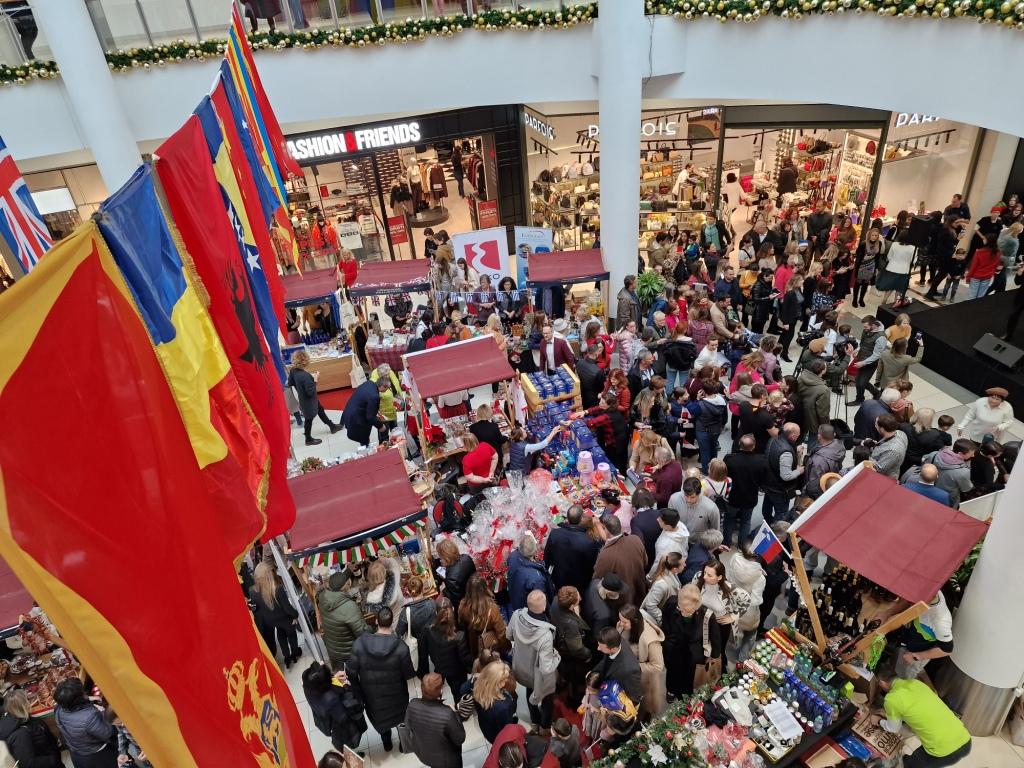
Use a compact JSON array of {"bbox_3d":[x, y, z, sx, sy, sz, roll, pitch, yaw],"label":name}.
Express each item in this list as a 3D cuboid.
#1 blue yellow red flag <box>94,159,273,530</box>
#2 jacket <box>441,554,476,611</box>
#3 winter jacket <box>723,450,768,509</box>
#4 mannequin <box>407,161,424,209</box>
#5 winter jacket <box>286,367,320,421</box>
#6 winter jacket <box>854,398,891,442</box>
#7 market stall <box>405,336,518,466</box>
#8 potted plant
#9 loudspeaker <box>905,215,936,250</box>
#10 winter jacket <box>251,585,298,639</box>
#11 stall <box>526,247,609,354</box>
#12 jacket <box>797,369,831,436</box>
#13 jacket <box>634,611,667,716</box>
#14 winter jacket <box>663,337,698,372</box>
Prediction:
[{"bbox_3d":[-0.952,0.129,2.209,0.250,1.550,0.850,-14,33,-14],"label":"blue yellow red flag"},{"bbox_3d":[-0.524,2.123,7.350,0.380,0.640,0.500,-6,31,0],"label":"jacket"},{"bbox_3d":[2.916,1.143,8.496,0.580,0.760,0.380,4,34,14],"label":"winter jacket"},{"bbox_3d":[-3.219,-6.555,22.582,0.460,1.760,0.320,-10,31,-7],"label":"mannequin"},{"bbox_3d":[-3.383,0.123,11.146,0.380,0.900,0.450,-17,34,-17],"label":"winter jacket"},{"bbox_3d":[4.759,0.611,8.933,0.400,0.720,0.540,-17,33,-19],"label":"winter jacket"},{"bbox_3d":[-0.640,0.626,9.914,1.400,2.150,1.240,-14,34,-13],"label":"market stall"},{"bbox_3d":[2.895,-1.895,14.250,0.620,1.060,0.620,-4,33,3],"label":"potted plant"},{"bbox_3d":[8.541,-3.160,14.191,0.380,0.640,0.400,-27,37,-31],"label":"loudspeaker"},{"bbox_3d":[-2.596,2.486,7.467,0.500,0.700,0.320,-10,31,-7],"label":"winter jacket"},{"bbox_3d":[1.043,-1.215,12.482,1.440,2.150,1.260,-5,33,1],"label":"stall"},{"bbox_3d":[4.182,0.244,9.480,0.370,0.820,0.520,-24,37,-27],"label":"jacket"},{"bbox_3d":[1.240,2.685,6.514,0.400,1.050,0.500,-11,32,-9],"label":"jacket"},{"bbox_3d":[2.689,-0.503,10.858,0.540,0.640,0.360,-4,32,3],"label":"winter jacket"}]

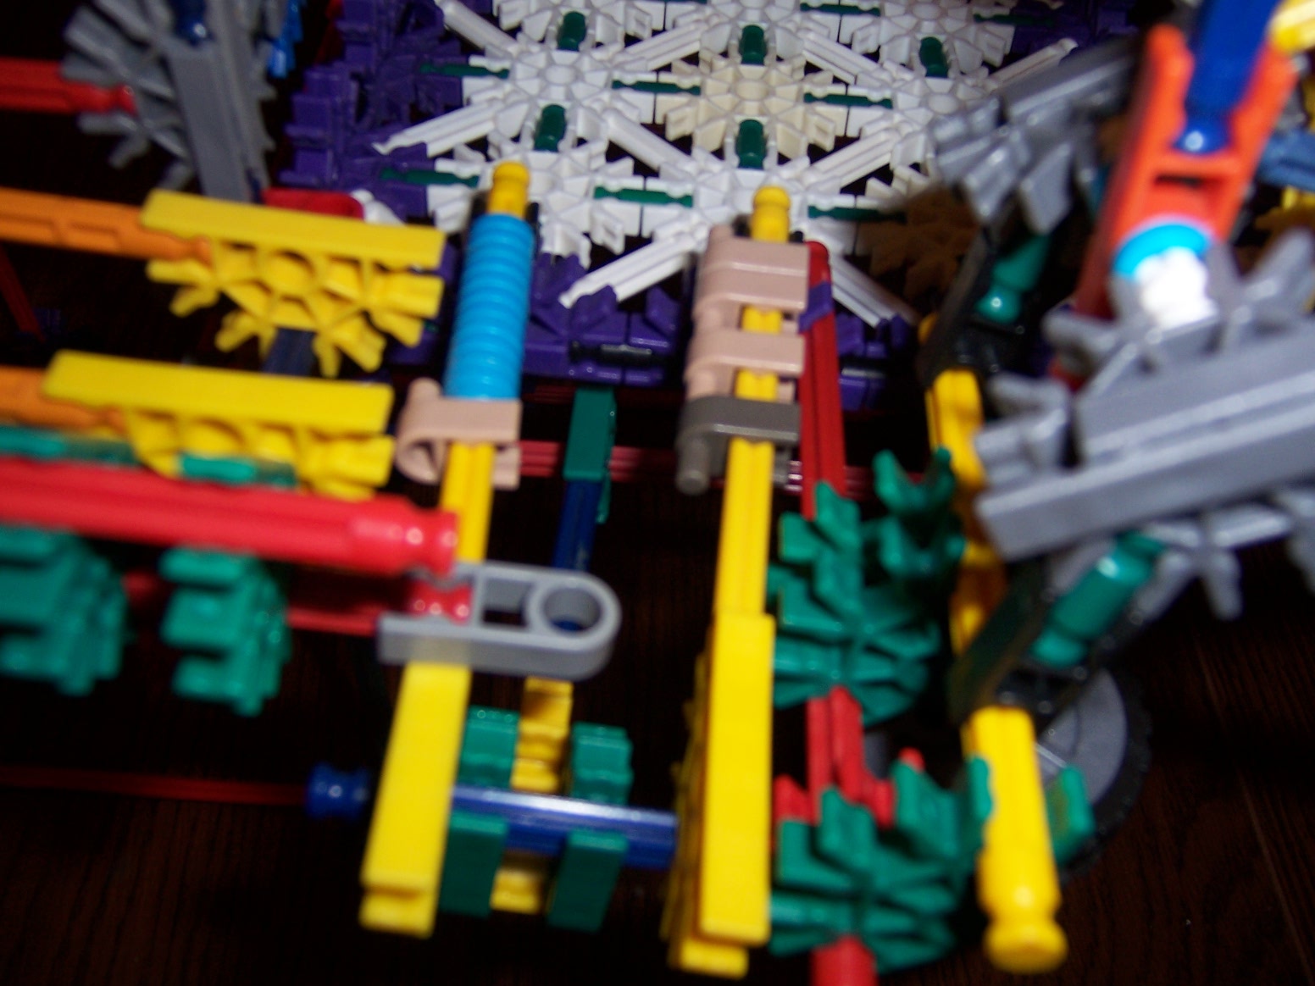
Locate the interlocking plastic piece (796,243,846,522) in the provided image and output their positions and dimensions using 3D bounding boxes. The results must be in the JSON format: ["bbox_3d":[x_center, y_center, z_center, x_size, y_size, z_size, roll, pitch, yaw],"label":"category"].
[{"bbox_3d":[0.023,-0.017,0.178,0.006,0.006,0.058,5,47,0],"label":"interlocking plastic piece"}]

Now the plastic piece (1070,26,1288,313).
[{"bbox_3d":[0.042,-0.020,0.103,0.010,0.035,0.006,-2,48,6],"label":"plastic piece"}]

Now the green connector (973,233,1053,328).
[{"bbox_3d":[0.043,-0.027,0.145,0.006,0.017,0.006,13,47,-10],"label":"green connector"}]

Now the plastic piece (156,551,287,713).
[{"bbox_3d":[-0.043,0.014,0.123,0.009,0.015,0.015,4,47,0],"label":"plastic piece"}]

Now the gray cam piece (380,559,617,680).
[{"bbox_3d":[-0.016,0.013,0.131,0.024,0.006,0.010,9,48,-3],"label":"gray cam piece"}]

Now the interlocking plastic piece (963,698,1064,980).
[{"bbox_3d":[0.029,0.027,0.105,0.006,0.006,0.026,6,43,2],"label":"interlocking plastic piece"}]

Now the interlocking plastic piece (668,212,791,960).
[{"bbox_3d":[0.012,0.002,0.159,0.007,0.018,0.114,6,51,1],"label":"interlocking plastic piece"}]

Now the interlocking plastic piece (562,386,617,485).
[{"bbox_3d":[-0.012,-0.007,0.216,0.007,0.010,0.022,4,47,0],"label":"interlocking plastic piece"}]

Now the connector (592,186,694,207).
[{"bbox_3d":[-0.002,-0.050,0.221,0.017,0.006,0.006,4,48,0],"label":"connector"}]

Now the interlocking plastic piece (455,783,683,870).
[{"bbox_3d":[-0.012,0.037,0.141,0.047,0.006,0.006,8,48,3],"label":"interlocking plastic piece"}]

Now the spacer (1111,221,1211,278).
[{"bbox_3d":[0.049,-0.023,0.121,0.010,0.010,0.004,4,47,0],"label":"spacer"}]

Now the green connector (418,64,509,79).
[{"bbox_3d":[-0.038,-0.081,0.247,0.017,0.006,0.006,4,47,0],"label":"green connector"}]

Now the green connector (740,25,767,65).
[{"bbox_3d":[0.020,-0.090,0.259,0.006,0.006,0.017,4,47,0],"label":"green connector"}]

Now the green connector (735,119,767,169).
[{"bbox_3d":[0.017,-0.063,0.234,0.006,0.006,0.017,4,47,0],"label":"green connector"}]

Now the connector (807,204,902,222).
[{"bbox_3d":[0.035,-0.047,0.221,0.017,0.006,0.006,4,48,0],"label":"connector"}]

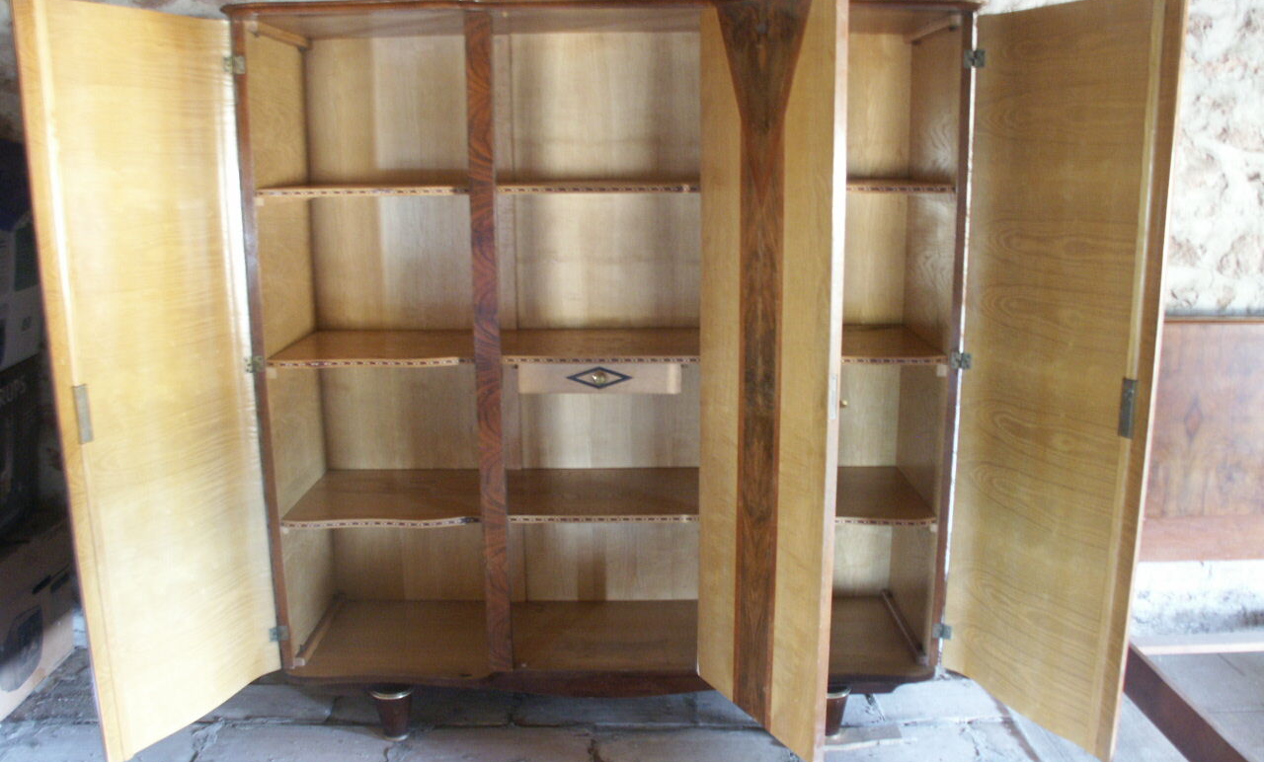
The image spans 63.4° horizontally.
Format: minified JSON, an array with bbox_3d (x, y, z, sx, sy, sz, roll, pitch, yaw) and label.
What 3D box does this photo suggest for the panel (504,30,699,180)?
[{"bbox_3d":[-0.076,-0.738,2.800,0.515,0.397,0.020,-1,12,0],"label":"panel"}]

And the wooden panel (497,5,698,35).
[{"bbox_3d":[-0.072,-0.899,2.549,0.523,0.023,0.415,-1,12,0],"label":"wooden panel"}]

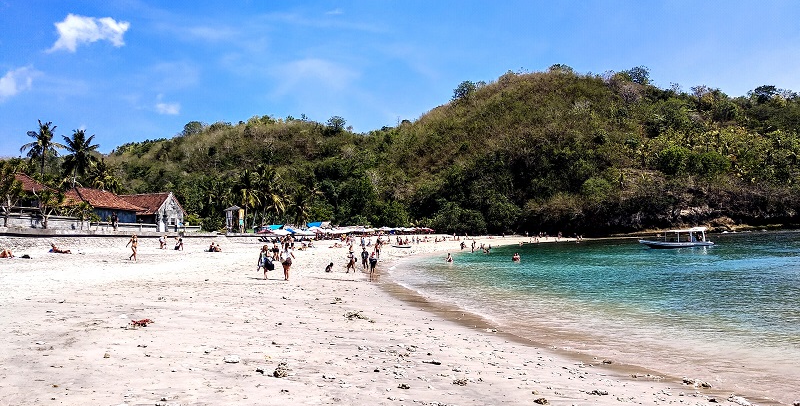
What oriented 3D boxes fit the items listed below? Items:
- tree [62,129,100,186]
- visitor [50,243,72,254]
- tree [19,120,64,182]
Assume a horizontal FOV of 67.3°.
[{"bbox_3d":[-43.463,-3.070,82.000,5.400,13.920,5.400,0,-2,0],"label":"tree"},{"bbox_3d":[-24.237,3.313,43.000,1.600,0.620,0.550,0,0,0],"label":"visitor"},{"bbox_3d":[-45.746,-3.652,77.000,5.700,14.000,5.700,0,-2,0],"label":"tree"}]

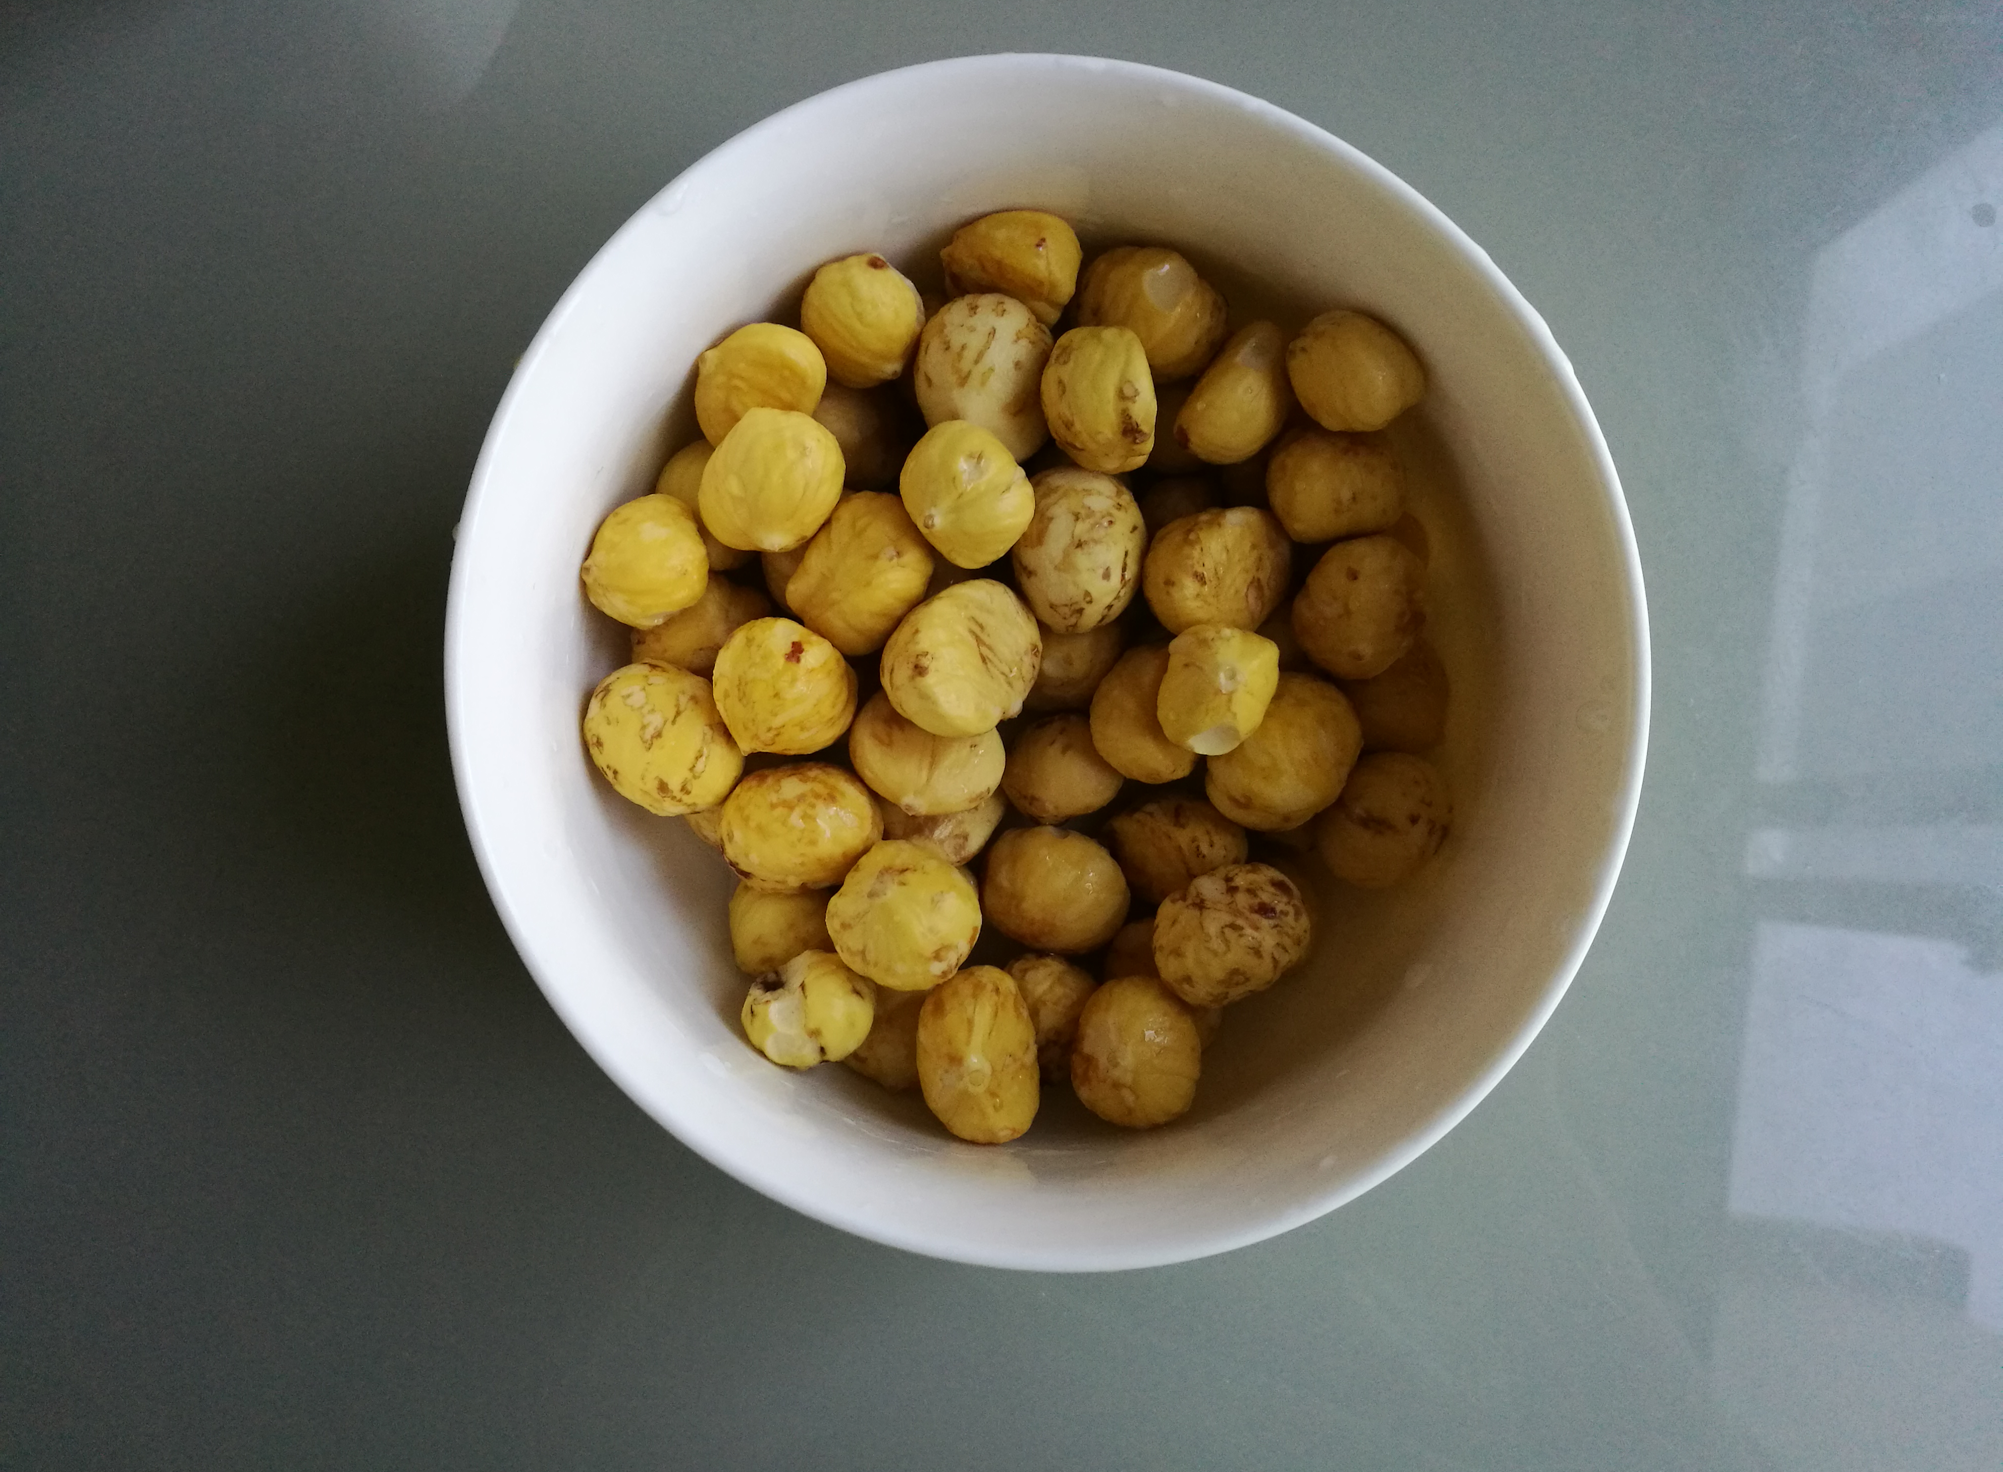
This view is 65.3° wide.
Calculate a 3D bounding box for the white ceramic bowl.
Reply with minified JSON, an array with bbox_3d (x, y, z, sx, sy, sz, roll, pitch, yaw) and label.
[{"bbox_3d":[0.005,-0.008,0.234,0.155,0.072,0.155,0,87,-6],"label":"white ceramic bowl"}]

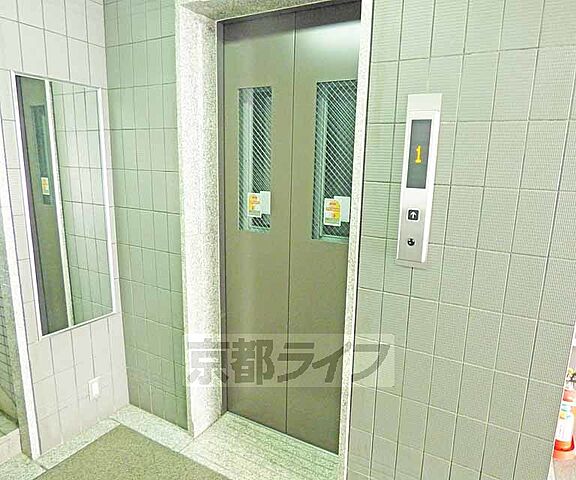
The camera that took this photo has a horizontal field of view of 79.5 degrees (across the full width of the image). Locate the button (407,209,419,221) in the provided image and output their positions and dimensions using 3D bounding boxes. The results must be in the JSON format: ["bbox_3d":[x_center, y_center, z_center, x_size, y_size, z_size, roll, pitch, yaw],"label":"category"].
[{"bbox_3d":[0.440,-0.089,1.220,0.040,0.042,0.010,7,12,27],"label":"button"}]

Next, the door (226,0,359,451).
[{"bbox_3d":[0.016,0.023,1.733,0.775,2.100,0.050,6,11,27],"label":"door"}]

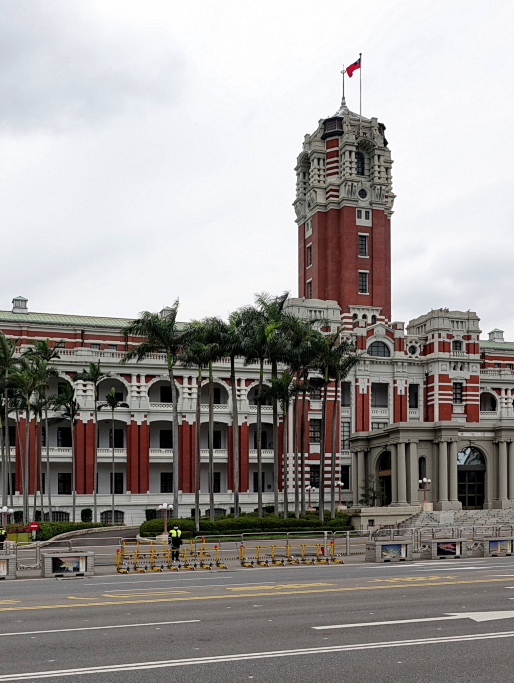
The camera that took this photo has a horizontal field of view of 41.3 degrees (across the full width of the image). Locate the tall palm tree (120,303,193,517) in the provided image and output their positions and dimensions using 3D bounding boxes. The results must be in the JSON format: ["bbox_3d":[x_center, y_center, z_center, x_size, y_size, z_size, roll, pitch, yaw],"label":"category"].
[{"bbox_3d":[-9.378,6.950,65.000,6.665,21.327,6.665,1,-5,-18],"label":"tall palm tree"}]

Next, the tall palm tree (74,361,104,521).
[{"bbox_3d":[-16.193,9.957,66.000,3.094,15.855,3.094,1,-5,-18],"label":"tall palm tree"}]

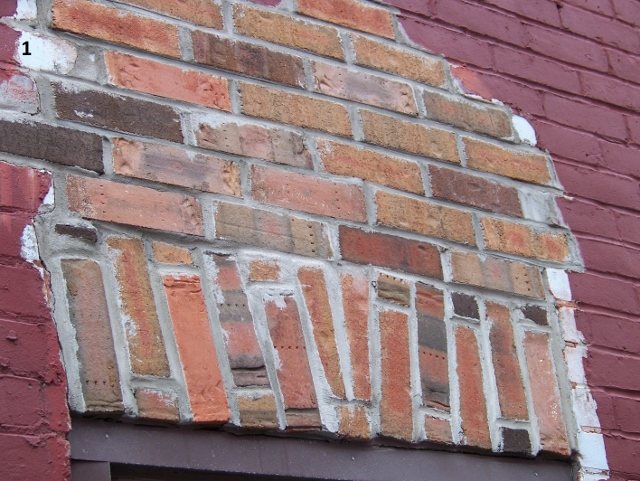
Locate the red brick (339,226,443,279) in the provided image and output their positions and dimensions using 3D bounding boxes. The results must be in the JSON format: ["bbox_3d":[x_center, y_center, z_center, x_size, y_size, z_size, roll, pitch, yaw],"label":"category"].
[{"bbox_3d":[0.085,0.038,2.523,0.202,0.056,0.092,10,-30,-35],"label":"red brick"}]

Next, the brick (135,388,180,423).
[{"bbox_3d":[-0.234,0.231,2.099,0.062,0.041,0.094,10,-30,-34],"label":"brick"}]

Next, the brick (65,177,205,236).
[{"bbox_3d":[-0.272,-0.030,2.182,0.204,0.056,0.093,10,-28,-36],"label":"brick"}]

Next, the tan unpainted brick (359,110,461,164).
[{"bbox_3d":[0.119,-0.146,2.598,0.198,0.056,0.094,10,-30,-34],"label":"tan unpainted brick"}]

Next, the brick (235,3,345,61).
[{"bbox_3d":[-0.074,-0.314,2.592,0.204,0.056,0.092,10,-30,-35],"label":"brick"}]

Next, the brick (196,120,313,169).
[{"bbox_3d":[-0.123,-0.125,2.392,0.198,0.056,0.094,10,-30,-34],"label":"brick"}]

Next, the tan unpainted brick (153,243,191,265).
[{"bbox_3d":[-0.227,0.038,2.216,0.058,0.028,0.094,7,-29,-36],"label":"tan unpainted brick"}]

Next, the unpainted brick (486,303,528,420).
[{"bbox_3d":[0.258,0.203,2.507,0.054,0.194,0.093,11,-29,-36],"label":"unpainted brick"}]

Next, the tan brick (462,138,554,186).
[{"bbox_3d":[0.296,-0.118,2.780,0.199,0.056,0.092,10,-30,-35],"label":"tan brick"}]

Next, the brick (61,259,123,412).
[{"bbox_3d":[-0.324,0.141,2.135,0.056,0.206,0.092,4,-26,-37],"label":"brick"}]

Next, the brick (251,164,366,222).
[{"bbox_3d":[-0.042,-0.051,2.387,0.205,0.057,0.093,10,-28,-36],"label":"brick"}]

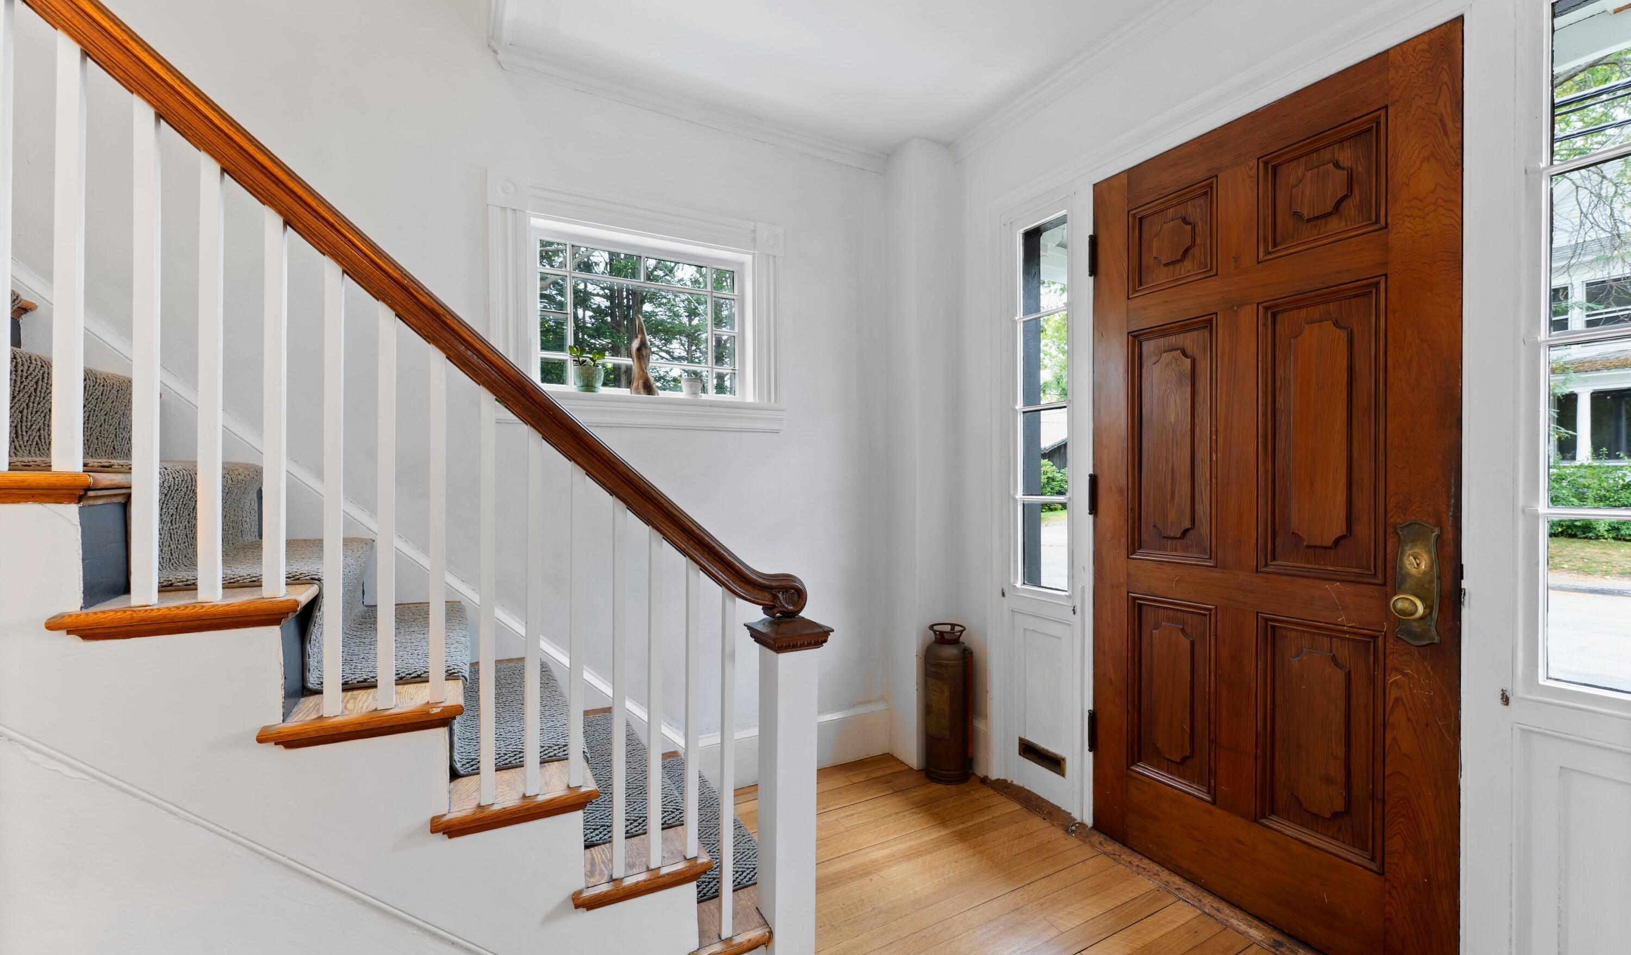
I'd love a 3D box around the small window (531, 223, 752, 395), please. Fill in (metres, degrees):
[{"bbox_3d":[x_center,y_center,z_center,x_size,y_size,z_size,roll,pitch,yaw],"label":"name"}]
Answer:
[{"bbox_3d":[-0.637,-0.591,2.363,0.771,0.537,0.053,0,0,-28],"label":"small window"}]

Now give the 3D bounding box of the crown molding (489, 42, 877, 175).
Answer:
[{"bbox_3d":[-0.350,-1.340,2.357,1.516,0.067,0.059,0,0,-28],"label":"crown molding"}]

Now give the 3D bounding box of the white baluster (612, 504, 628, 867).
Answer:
[{"bbox_3d":[-0.387,0.411,1.253,0.023,0.745,0.023,0,0,-28],"label":"white baluster"}]

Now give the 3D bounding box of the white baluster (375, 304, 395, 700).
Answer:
[{"bbox_3d":[-0.724,0.046,1.071,0.023,0.682,0.023,0,0,-28],"label":"white baluster"}]

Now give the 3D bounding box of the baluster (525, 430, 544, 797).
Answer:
[{"bbox_3d":[-0.523,0.247,1.179,0.023,0.681,0.023,0,0,-28],"label":"baluster"}]

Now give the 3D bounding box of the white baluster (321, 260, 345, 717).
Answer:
[{"bbox_3d":[-0.786,0.015,1.037,0.023,0.743,0.023,0,0,-28],"label":"white baluster"}]

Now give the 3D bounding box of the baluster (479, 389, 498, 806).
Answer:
[{"bbox_3d":[-0.590,0.211,1.143,0.023,0.748,0.023,0,0,-28],"label":"baluster"}]

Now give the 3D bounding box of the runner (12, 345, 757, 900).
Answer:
[{"bbox_3d":[-0.897,0.447,1.538,1.492,1.339,0.740,0,0,-28],"label":"runner"}]

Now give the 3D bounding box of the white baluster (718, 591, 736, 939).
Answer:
[{"bbox_3d":[-0.190,0.607,1.360,0.023,0.742,0.023,0,0,-28],"label":"white baluster"}]

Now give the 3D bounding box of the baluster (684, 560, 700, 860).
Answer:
[{"bbox_3d":[-0.259,0.477,1.323,0.023,0.622,0.023,0,0,-28],"label":"baluster"}]

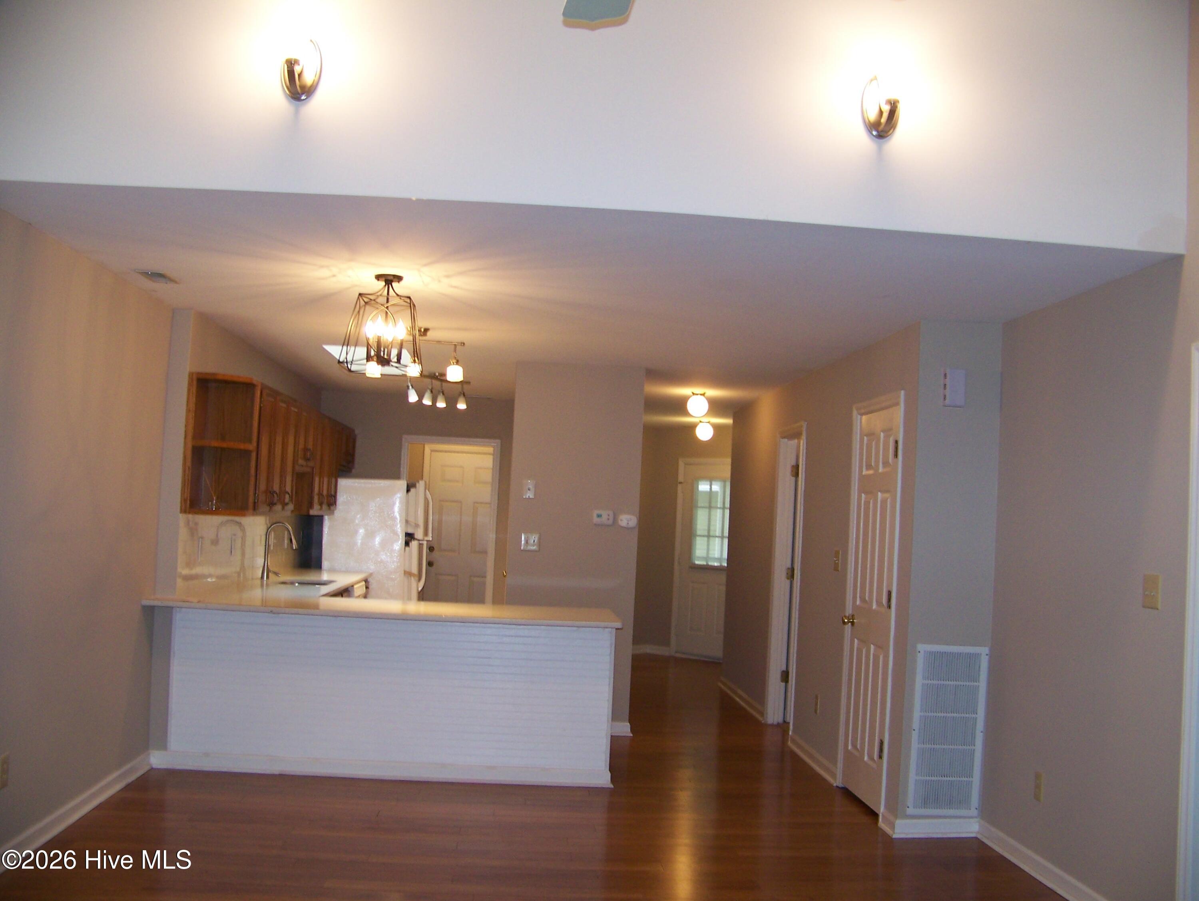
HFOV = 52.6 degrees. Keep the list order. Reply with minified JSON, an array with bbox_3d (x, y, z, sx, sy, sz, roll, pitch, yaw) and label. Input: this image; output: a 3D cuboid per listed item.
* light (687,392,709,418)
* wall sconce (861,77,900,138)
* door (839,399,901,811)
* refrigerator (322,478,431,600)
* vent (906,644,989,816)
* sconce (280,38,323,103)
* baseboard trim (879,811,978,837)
[{"bbox_3d":[0.754,-0.345,9.300,0.165,0.190,0.165,3,-3,-4],"label":"light"},{"bbox_3d":[0.931,-1.131,3.954,0.125,0.205,0.120,3,-3,-4],"label":"wall sconce"},{"bbox_3d":[1.393,0.791,6.212,0.050,2.040,0.680,3,-3,-4],"label":"door"},{"bbox_3d":[-1.883,1.083,10.215,0.770,1.670,0.750,3,-3,-4],"label":"refrigerator"},{"bbox_3d":[1.625,1.308,5.641,0.352,0.805,0.025,3,-3,-4],"label":"vent"},{"bbox_3d":[-0.950,-1.213,3.830,0.125,0.205,0.120,3,-3,-4],"label":"sconce"},{"bbox_3d":[1.548,1.760,5.724,0.440,0.088,0.230,3,-3,-4],"label":"baseboard trim"}]

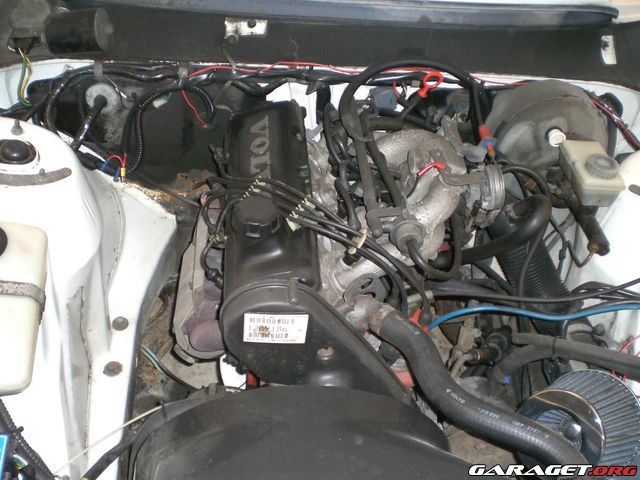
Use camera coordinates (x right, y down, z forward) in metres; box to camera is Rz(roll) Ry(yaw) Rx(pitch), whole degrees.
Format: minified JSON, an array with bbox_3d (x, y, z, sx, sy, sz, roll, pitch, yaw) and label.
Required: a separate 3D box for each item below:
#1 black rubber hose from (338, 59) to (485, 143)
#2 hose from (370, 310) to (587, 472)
[{"bbox_3d":[0.176,-0.272,1.380,0.272,0.145,0.095,0,46,-5],"label":"black rubber hose"},{"bbox_3d":[0.217,0.219,1.005,0.384,0.068,0.084,36,52,28],"label":"hose"}]

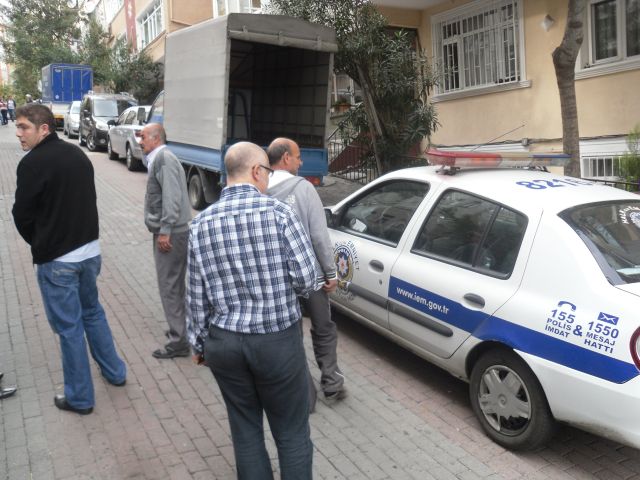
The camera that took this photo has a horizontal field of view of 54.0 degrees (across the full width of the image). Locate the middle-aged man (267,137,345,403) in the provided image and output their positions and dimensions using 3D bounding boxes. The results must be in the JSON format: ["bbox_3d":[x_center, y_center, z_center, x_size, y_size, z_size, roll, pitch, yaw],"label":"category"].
[{"bbox_3d":[-0.101,0.195,4.072,0.520,1.700,0.420,3,9,42],"label":"middle-aged man"}]

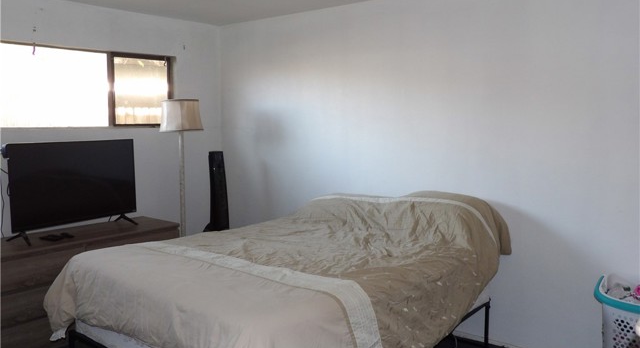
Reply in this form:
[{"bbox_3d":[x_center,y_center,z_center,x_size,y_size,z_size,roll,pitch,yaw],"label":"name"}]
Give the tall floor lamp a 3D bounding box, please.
[{"bbox_3d":[-1.187,0.196,4.503,0.373,1.663,0.373,6,8,40],"label":"tall floor lamp"}]

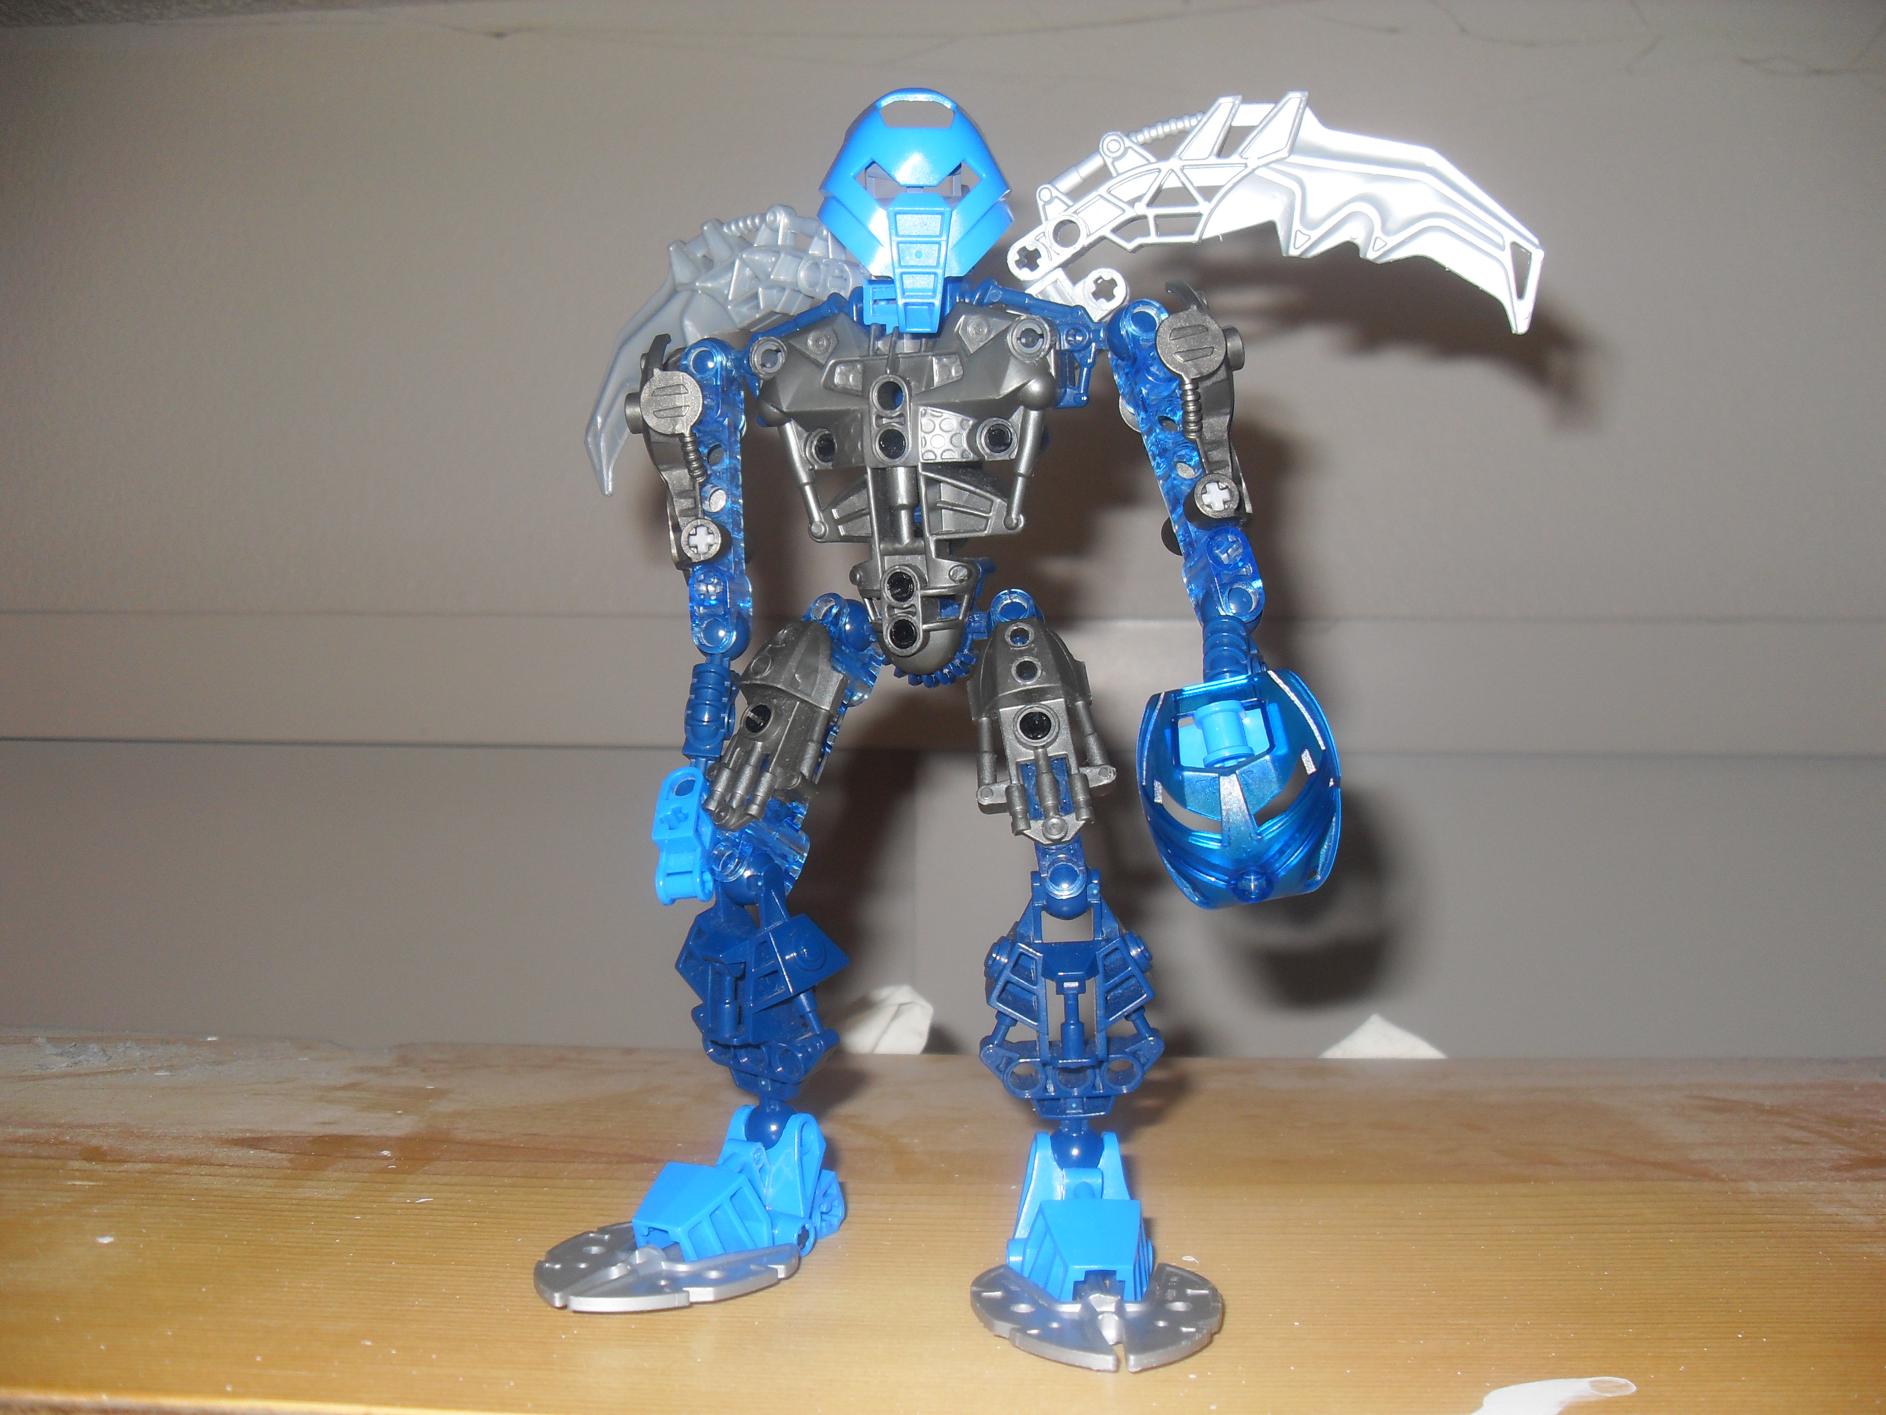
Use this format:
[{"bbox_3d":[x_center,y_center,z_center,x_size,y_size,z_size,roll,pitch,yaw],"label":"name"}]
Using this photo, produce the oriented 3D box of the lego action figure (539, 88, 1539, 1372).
[{"bbox_3d":[0.009,-0.004,0.325,0.183,0.202,0.100,1,5,13],"label":"lego action figure"}]

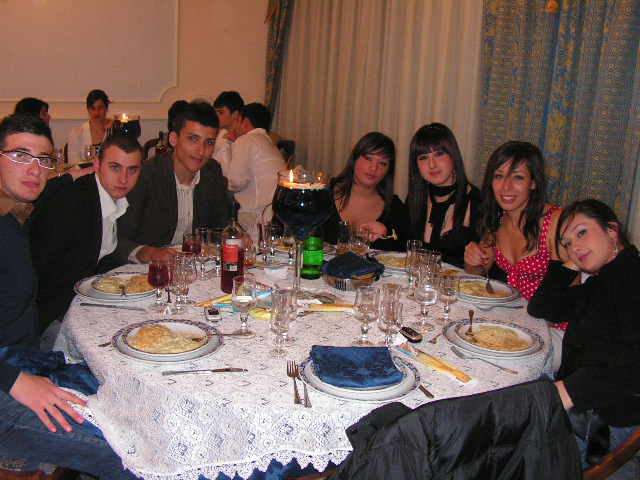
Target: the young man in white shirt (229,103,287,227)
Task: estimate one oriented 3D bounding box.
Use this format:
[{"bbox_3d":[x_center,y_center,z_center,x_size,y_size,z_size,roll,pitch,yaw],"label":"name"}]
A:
[{"bbox_3d":[-0.508,-0.304,4.537,0.750,1.240,0.520,11,16,30],"label":"young man in white shirt"}]

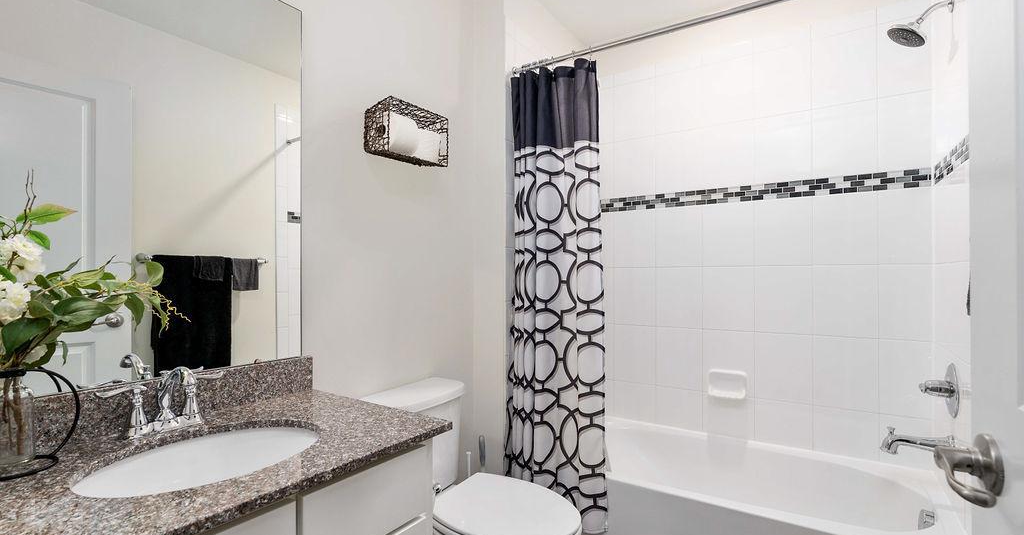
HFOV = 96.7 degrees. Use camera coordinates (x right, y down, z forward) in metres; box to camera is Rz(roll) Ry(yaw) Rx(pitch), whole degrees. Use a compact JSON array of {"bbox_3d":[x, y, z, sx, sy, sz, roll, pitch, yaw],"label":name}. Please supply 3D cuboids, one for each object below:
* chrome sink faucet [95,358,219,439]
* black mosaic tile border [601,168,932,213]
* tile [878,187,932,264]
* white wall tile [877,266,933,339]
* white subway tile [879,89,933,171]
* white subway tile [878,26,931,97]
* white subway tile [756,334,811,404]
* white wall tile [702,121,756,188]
[{"bbox_3d":[-0.719,0.281,0.972,0.152,0.139,0.234,-1,0,32],"label":"chrome sink faucet"},{"bbox_3d":[1.051,-0.351,2.230,1.503,0.079,0.010,0,-1,33],"label":"black mosaic tile border"},{"bbox_3d":[1.620,-0.167,1.877,0.169,0.307,0.010,0,-1,33],"label":"tile"},{"bbox_3d":[1.609,0.146,1.860,0.168,0.307,0.010,0,-1,33],"label":"white wall tile"},{"bbox_3d":[1.625,-0.557,1.890,0.172,0.309,0.010,-1,-1,33],"label":"white subway tile"},{"bbox_3d":[1.619,-0.871,1.885,0.169,0.308,0.010,0,-1,33],"label":"white subway tile"},{"bbox_3d":[1.264,0.467,2.115,0.231,0.315,0.010,-1,0,32],"label":"white subway tile"},{"bbox_3d":[1.059,-0.556,2.242,0.229,0.306,0.010,0,-1,33],"label":"white wall tile"}]

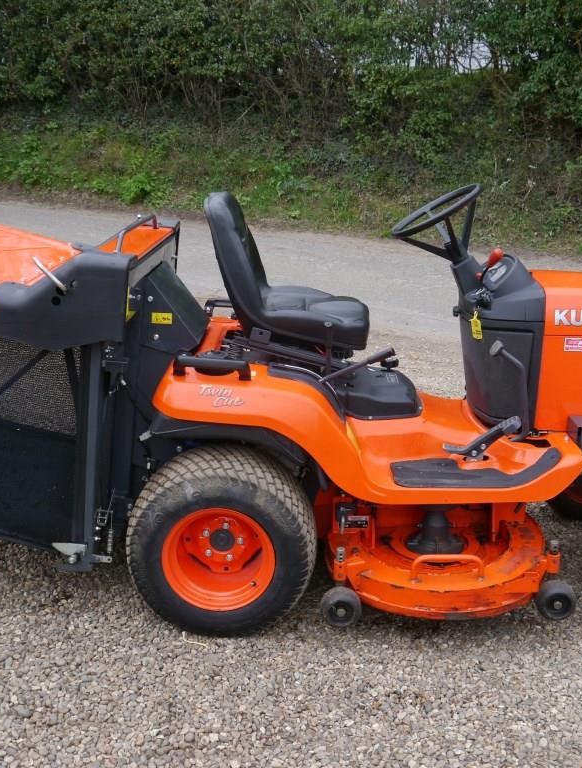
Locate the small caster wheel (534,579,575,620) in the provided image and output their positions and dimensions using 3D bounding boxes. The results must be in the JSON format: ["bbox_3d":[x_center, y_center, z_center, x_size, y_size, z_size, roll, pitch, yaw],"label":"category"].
[{"bbox_3d":[0.799,0.654,2.679,0.120,0.120,0.060,2,17,2],"label":"small caster wheel"}]

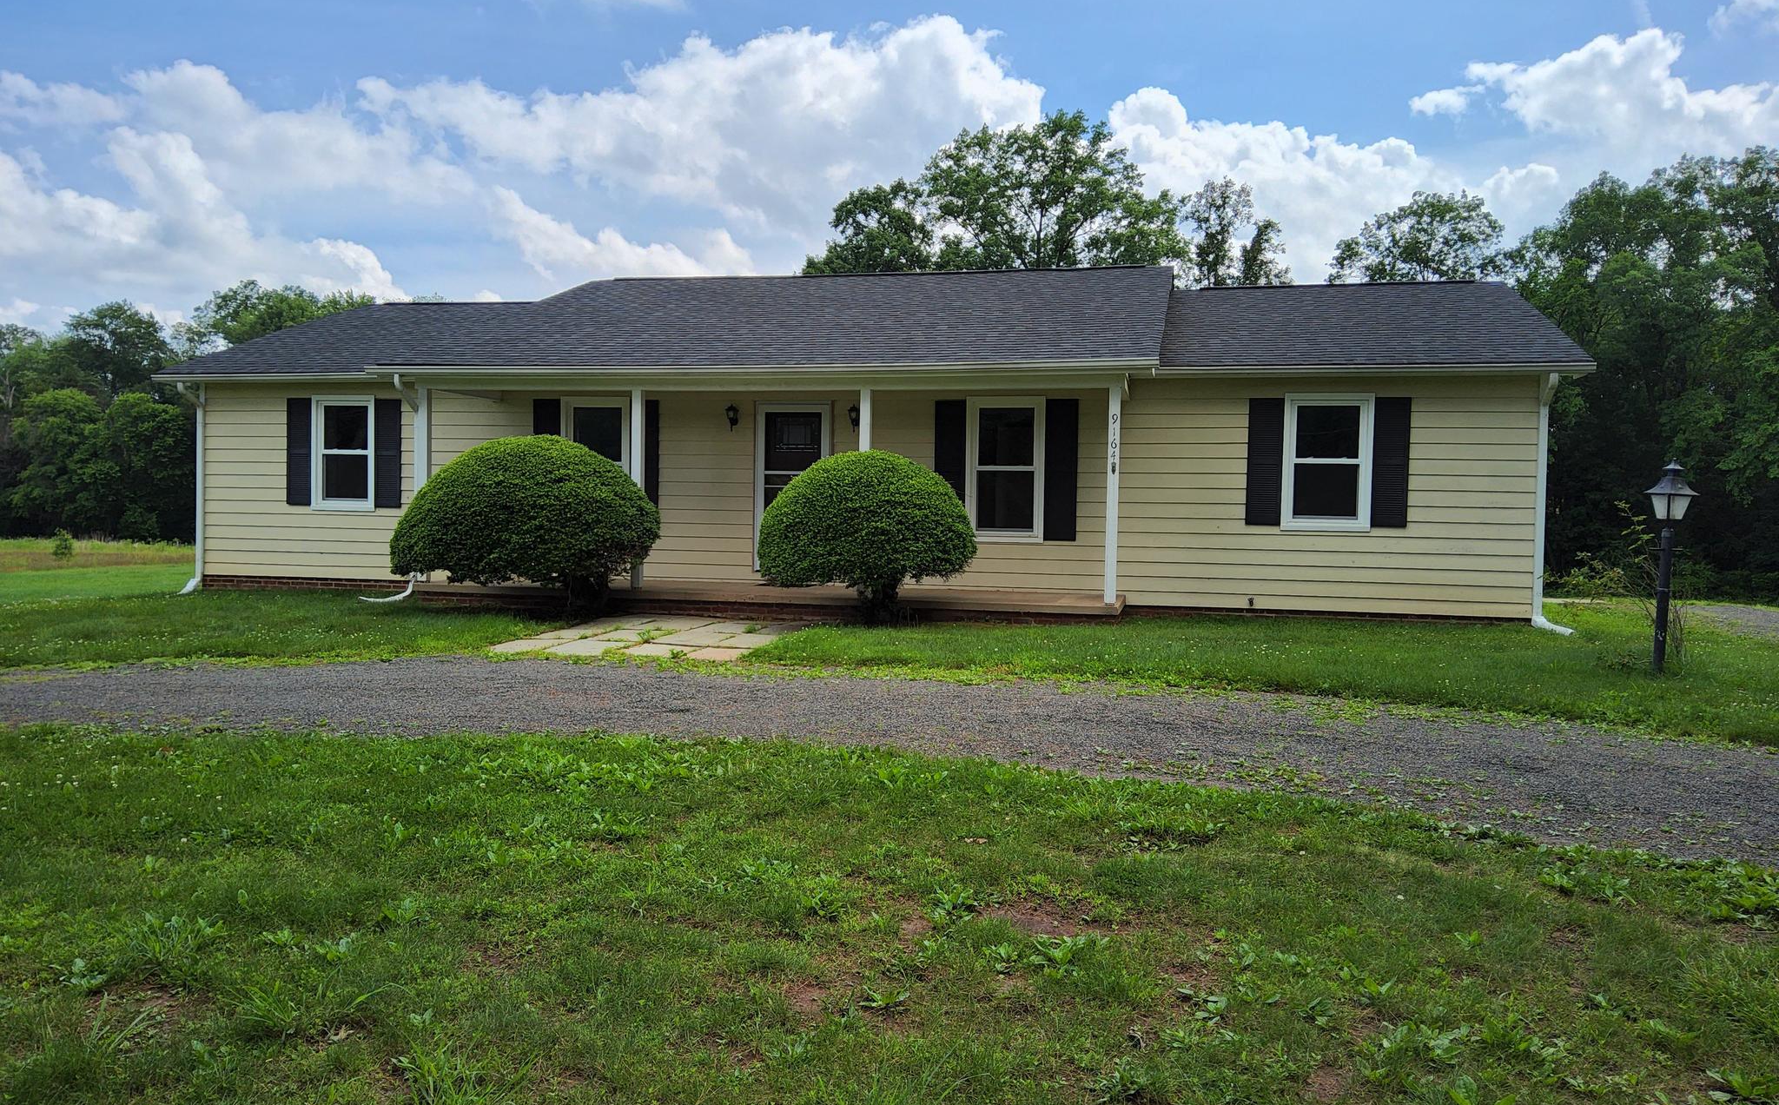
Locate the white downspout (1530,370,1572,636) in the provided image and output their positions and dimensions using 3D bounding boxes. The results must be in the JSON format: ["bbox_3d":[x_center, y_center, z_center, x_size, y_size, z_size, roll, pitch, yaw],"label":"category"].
[{"bbox_3d":[6.965,-0.503,13.395,0.370,2.680,0.480,1,2,13],"label":"white downspout"}]

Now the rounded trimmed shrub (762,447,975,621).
[{"bbox_3d":[-0.228,-0.159,12.798,2.166,1.744,2.100,1,2,13],"label":"rounded trimmed shrub"}]

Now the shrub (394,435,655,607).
[{"bbox_3d":[-3.868,-0.287,13.622,2.830,1.945,2.450,1,2,13],"label":"shrub"}]

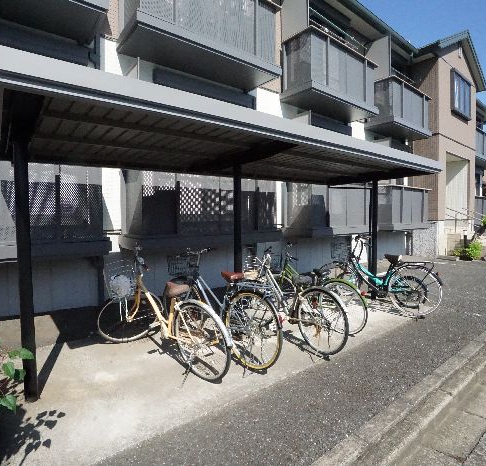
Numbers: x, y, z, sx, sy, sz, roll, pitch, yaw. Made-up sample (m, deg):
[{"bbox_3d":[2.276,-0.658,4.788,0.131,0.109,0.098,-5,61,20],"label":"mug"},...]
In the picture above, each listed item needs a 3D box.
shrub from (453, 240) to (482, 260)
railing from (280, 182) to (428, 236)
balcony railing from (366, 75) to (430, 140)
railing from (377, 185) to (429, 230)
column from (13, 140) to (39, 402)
[{"bbox_3d":[7.112,0.511,9.221,0.680,0.600,0.600,-3,4,-36],"label":"shrub"},{"bbox_3d":[3.323,-0.640,7.723,5.520,1.210,0.870,-3,4,-36],"label":"railing"},{"bbox_3d":[4.560,-3.506,8.510,2.330,1.150,0.870,-3,4,-36],"label":"balcony railing"},{"bbox_3d":[4.609,-0.699,8.680,2.300,1.210,0.870,-3,4,-36],"label":"railing"},{"bbox_3d":[-1.580,0.304,2.122,0.080,1.930,0.080,-3,4,-36],"label":"column"}]

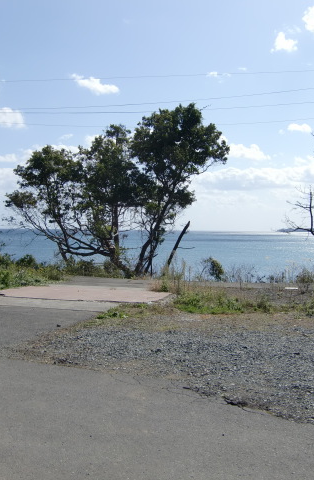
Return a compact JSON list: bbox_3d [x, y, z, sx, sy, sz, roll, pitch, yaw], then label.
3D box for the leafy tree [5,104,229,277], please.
[{"bbox_3d":[-1.526,-1.912,20.000,8.400,6.600,6.300,1,1,0],"label":"leafy tree"}]

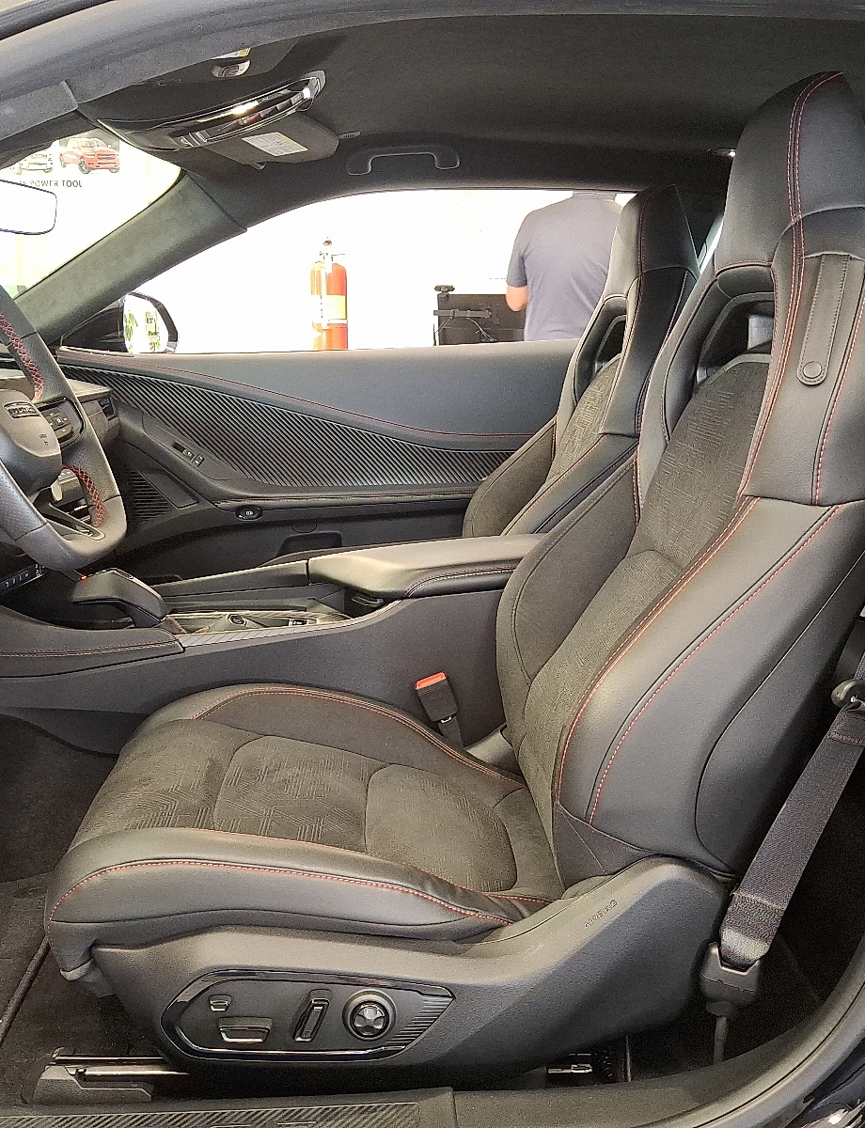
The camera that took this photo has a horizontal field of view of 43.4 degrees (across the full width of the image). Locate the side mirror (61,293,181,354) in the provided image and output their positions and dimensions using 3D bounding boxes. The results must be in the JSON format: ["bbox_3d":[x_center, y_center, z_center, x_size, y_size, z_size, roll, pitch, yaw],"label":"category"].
[{"bbox_3d":[-0.702,-0.537,2.427,0.180,0.150,0.230,2,11,10],"label":"side mirror"}]

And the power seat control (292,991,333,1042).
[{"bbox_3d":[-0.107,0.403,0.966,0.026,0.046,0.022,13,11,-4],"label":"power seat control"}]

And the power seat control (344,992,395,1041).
[{"bbox_3d":[-0.056,0.403,0.967,0.045,0.043,0.025,-1,11,-1],"label":"power seat control"}]

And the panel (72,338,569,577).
[{"bbox_3d":[-0.200,-0.172,2.245,1.160,0.560,0.140,-1,11,-1],"label":"panel"}]

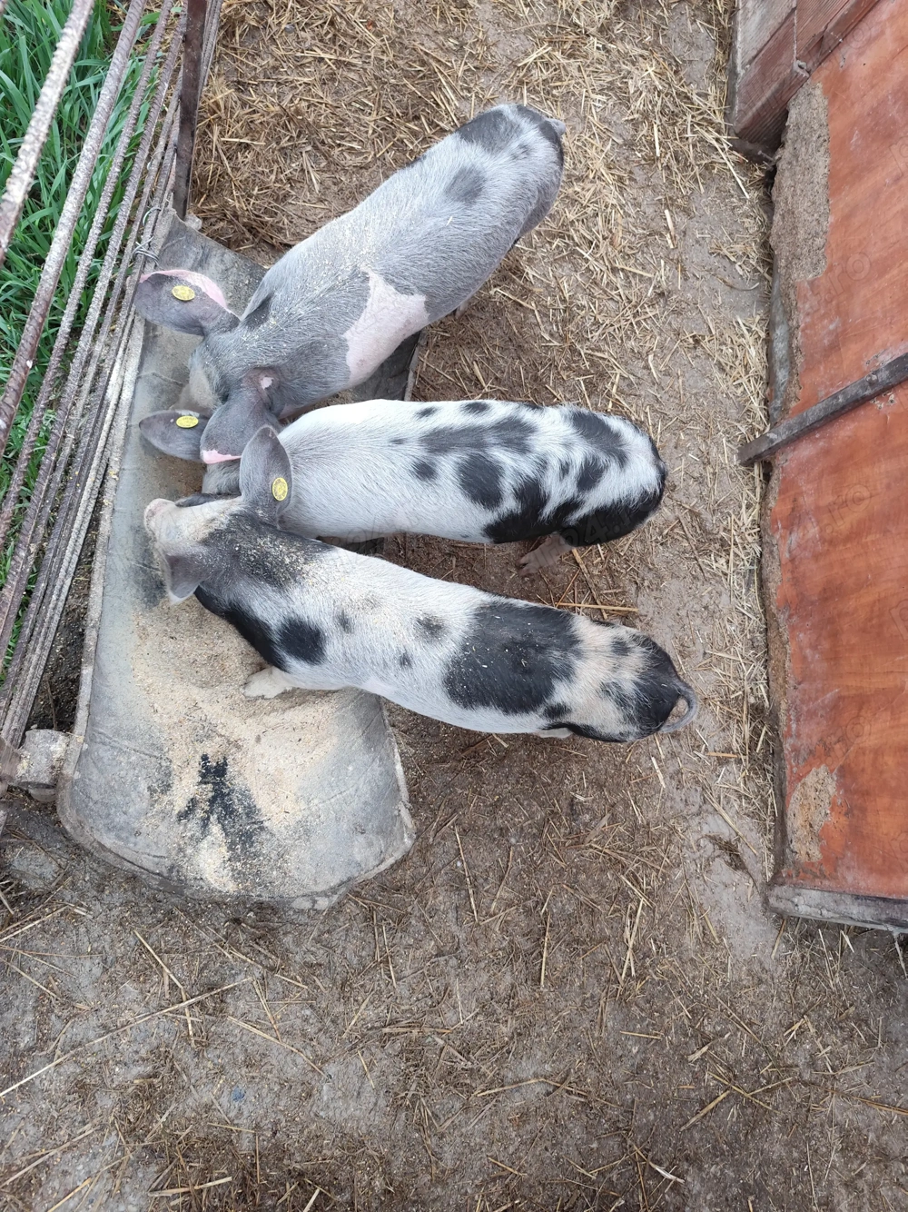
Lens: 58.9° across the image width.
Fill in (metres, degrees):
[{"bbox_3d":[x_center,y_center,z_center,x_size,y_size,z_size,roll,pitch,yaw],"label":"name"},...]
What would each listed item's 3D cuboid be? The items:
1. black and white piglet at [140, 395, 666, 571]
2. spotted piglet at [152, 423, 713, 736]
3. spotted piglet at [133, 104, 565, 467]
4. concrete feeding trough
[{"bbox_3d":[-0.051,-0.203,1.332,0.820,0.380,0.250,-3,76,-21],"label":"black and white piglet"},{"bbox_3d":[-0.052,0.038,1.256,0.830,0.370,0.250,18,69,-15],"label":"spotted piglet"},{"bbox_3d":[-0.128,-0.575,1.411,0.270,0.380,0.880,44,65,-4],"label":"spotted piglet"},{"bbox_3d":[-0.305,-0.080,1.297,0.510,0.210,1.030,7,72,-18],"label":"concrete feeding trough"}]

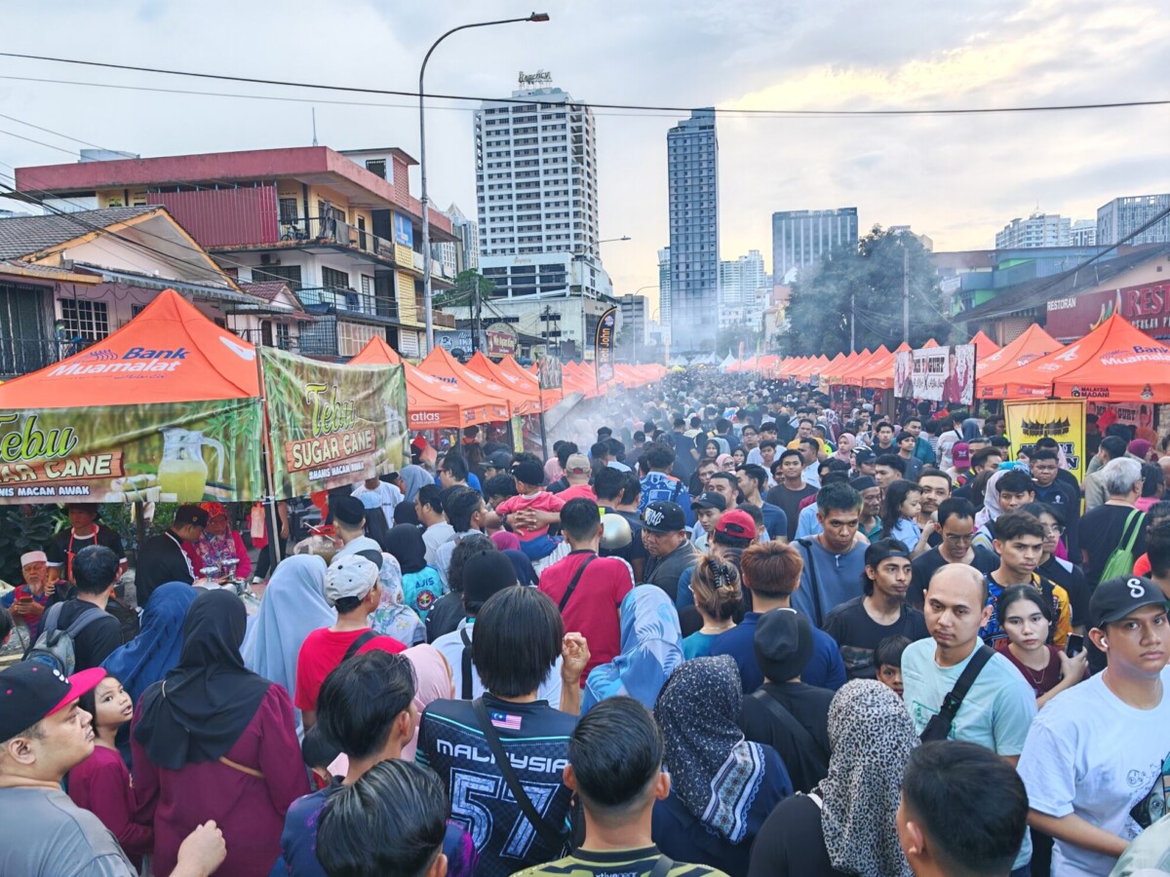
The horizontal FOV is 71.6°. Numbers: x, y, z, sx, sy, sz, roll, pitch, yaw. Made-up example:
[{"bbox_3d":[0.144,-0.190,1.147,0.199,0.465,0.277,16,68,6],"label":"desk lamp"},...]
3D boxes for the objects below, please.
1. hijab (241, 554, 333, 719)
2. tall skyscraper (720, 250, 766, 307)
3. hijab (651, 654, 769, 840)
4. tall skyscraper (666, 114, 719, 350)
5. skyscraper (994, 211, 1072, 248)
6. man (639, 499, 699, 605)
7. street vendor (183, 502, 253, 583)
[{"bbox_3d":[-1.131,0.774,3.120,0.380,0.630,0.350,0,4,9],"label":"hijab"},{"bbox_3d":[164.994,-135.367,850.000,52.000,124.000,32.000,-1,5,10],"label":"tall skyscraper"},{"bbox_3d":[0.291,0.718,1.900,0.260,0.410,0.270,2,6,34],"label":"hijab"},{"bbox_3d":[46.360,-78.963,341.739,18.500,109.300,22.000,0,4,12],"label":"tall skyscraper"},{"bbox_3d":[239.717,-76.011,436.166,23.000,82.300,38.000,-1,4,4],"label":"skyscraper"},{"bbox_3d":[0.394,1.111,3.558,0.330,1.690,0.480,-6,7,-36],"label":"man"},{"bbox_3d":[-2.530,1.137,5.650,0.500,1.560,0.360,-3,5,-14],"label":"street vendor"}]

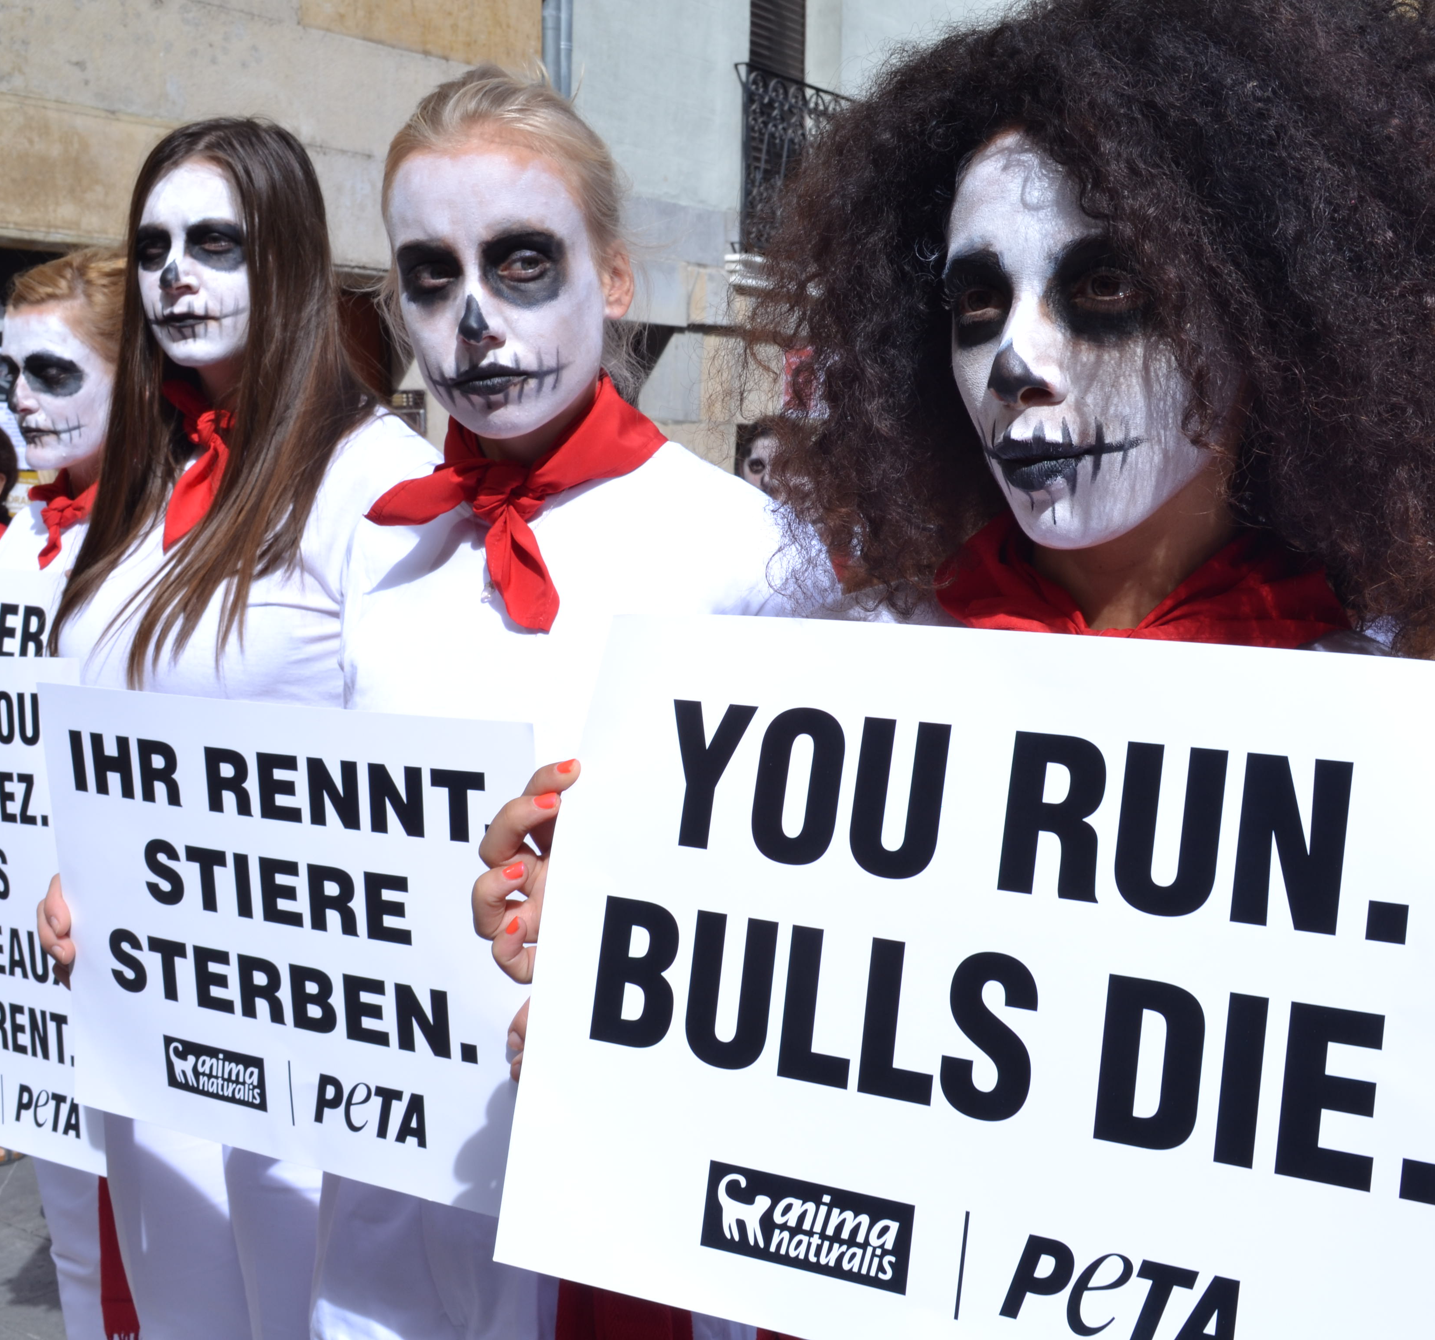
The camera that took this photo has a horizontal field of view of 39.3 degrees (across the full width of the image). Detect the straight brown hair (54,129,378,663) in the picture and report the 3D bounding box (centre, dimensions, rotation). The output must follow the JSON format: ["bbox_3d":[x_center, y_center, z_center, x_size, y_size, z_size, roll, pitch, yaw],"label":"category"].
[{"bbox_3d":[-0.452,-0.243,1.810,0.260,0.480,0.250,4,8,31],"label":"straight brown hair"}]

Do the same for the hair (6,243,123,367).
[{"bbox_3d":[-0.715,-0.385,2.340,0.180,0.220,0.220,5,9,40],"label":"hair"}]

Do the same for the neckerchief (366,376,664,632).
[{"bbox_3d":[-0.131,-0.106,1.300,0.180,0.165,0.160,4,8,29],"label":"neckerchief"}]

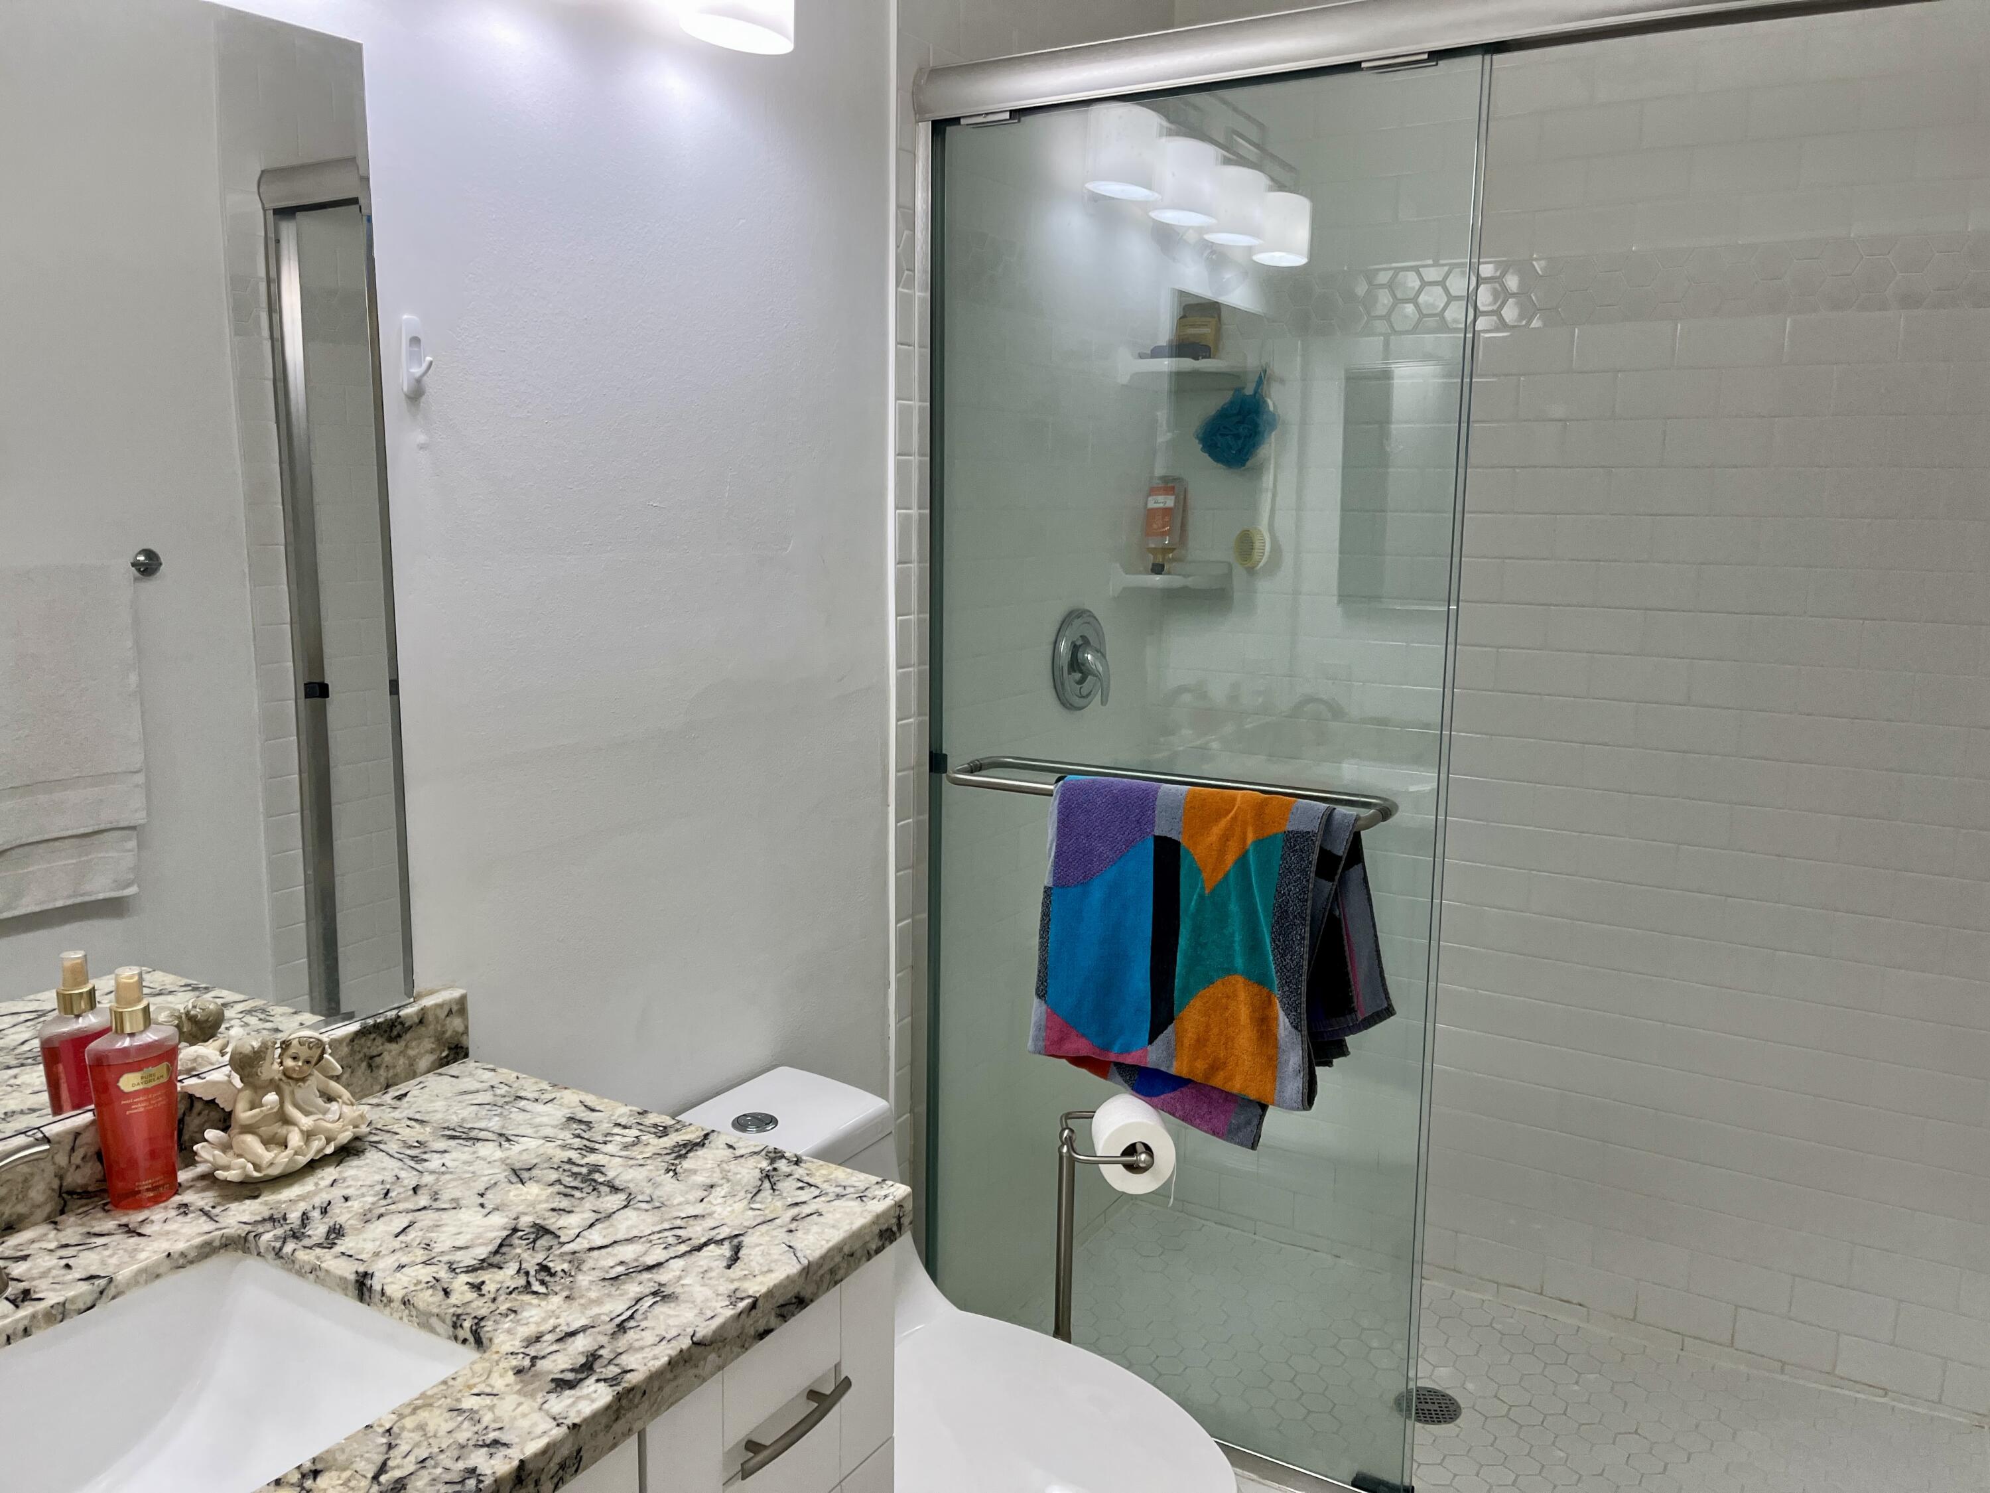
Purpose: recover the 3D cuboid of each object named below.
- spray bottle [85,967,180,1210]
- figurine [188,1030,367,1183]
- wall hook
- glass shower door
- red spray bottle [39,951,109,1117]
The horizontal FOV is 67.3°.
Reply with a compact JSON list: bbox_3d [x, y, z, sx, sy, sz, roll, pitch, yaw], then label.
[{"bbox_3d":[-0.708,0.278,1.233,0.040,0.196,0.066,9,13,43],"label":"spray bottle"},{"bbox_3d":[-0.625,0.308,1.311,0.130,0.114,0.087,-8,12,-42],"label":"figurine"},{"bbox_3d":[-0.553,-0.373,1.432,0.027,0.075,0.022,6,11,30],"label":"wall hook"},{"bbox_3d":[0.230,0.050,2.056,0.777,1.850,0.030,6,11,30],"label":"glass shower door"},{"bbox_3d":[-0.775,0.271,1.273,0.040,0.196,0.066,4,10,18],"label":"red spray bottle"}]

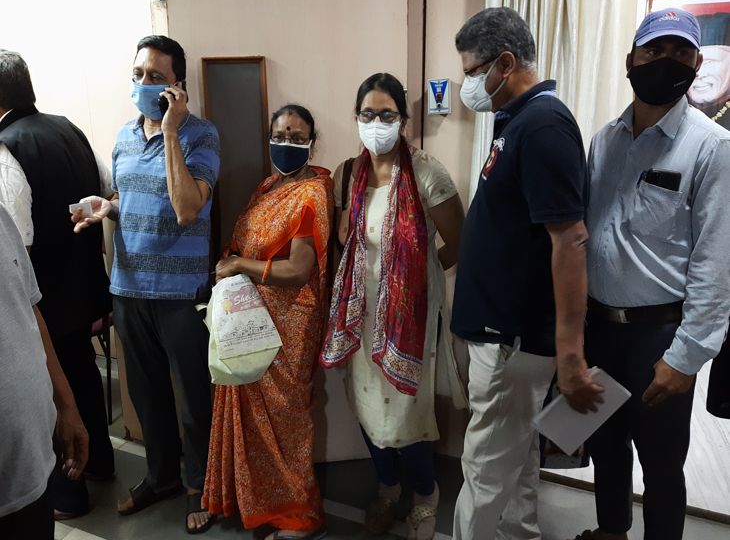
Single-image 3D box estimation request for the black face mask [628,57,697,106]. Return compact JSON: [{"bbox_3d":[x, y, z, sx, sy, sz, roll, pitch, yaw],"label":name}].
[{"bbox_3d":[0.735,-0.465,1.250,0.160,0.125,0.110,8,13,27],"label":"black face mask"}]

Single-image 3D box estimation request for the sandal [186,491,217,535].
[{"bbox_3d":[-0.633,0.895,1.966,0.100,0.085,0.265,-3,12,-12],"label":"sandal"}]

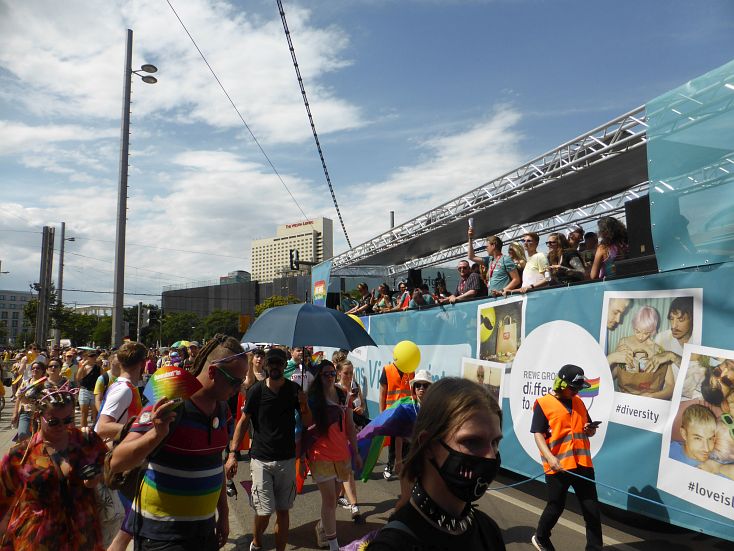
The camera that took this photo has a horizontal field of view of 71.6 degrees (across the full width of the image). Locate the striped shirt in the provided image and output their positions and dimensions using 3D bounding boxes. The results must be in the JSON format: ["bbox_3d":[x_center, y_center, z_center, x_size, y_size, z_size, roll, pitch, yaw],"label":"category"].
[{"bbox_3d":[-0.823,0.845,2.240,0.460,0.610,0.320,6,-10,-43],"label":"striped shirt"}]

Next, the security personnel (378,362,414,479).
[{"bbox_3d":[0.397,1.845,6.891,0.560,1.790,0.360,0,-8,-10],"label":"security personnel"}]

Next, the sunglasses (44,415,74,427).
[{"bbox_3d":[-1.531,0.726,2.530,0.140,0.050,0.145,14,4,40],"label":"sunglasses"}]

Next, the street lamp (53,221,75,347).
[{"bbox_3d":[-25.508,1.716,43.206,1.150,12.600,1.150,4,-9,-31],"label":"street lamp"}]

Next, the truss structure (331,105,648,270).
[{"bbox_3d":[1.817,-0.658,8.876,2.250,0.400,9.800,2,-8,-21],"label":"truss structure"}]

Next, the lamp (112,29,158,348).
[{"bbox_3d":[-7.770,-2.184,17.275,1.200,12.800,1.250,3,-8,-26],"label":"lamp"}]

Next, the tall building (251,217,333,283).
[{"bbox_3d":[-59.214,7.791,397.512,71.000,96.000,17.000,-6,-9,33],"label":"tall building"}]

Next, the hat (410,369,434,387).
[{"bbox_3d":[0.605,1.135,5.650,0.270,0.155,0.290,-2,-8,6],"label":"hat"}]

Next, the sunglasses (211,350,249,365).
[{"bbox_3d":[-0.550,0.332,2.050,0.160,0.050,0.145,-19,-14,21],"label":"sunglasses"}]

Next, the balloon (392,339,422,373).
[{"bbox_3d":[0.444,0.898,5.600,0.295,0.360,0.295,-1,-8,0],"label":"balloon"}]

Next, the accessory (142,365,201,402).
[{"bbox_3d":[-0.774,0.439,2.030,0.235,0.155,0.035,-11,-5,-13],"label":"accessory"}]

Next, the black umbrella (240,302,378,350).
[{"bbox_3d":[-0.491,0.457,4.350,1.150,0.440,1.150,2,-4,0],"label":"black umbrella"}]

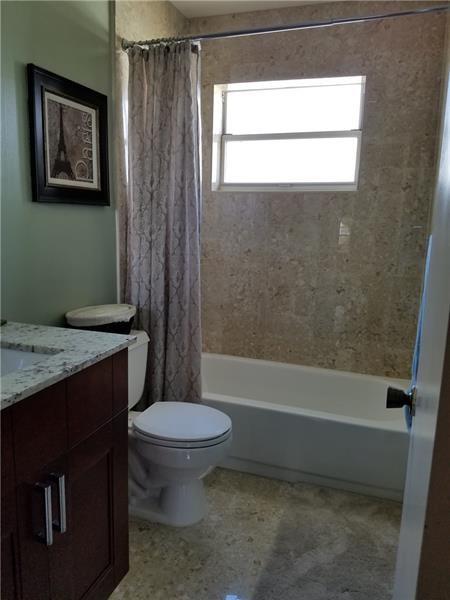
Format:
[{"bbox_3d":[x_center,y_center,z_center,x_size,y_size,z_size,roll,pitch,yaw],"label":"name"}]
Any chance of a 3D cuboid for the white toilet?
[{"bbox_3d":[-0.305,0.580,2.065,0.705,0.760,0.450,5,11,19],"label":"white toilet"}]

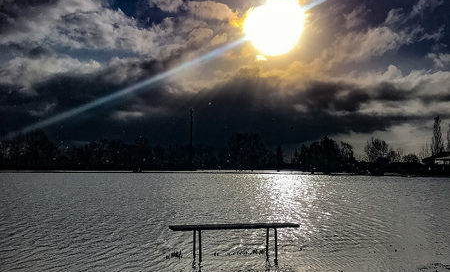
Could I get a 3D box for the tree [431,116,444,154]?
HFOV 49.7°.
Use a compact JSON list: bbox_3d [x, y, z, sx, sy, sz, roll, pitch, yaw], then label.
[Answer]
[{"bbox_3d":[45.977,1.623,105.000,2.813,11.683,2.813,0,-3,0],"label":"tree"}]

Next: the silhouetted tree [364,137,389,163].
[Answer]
[{"bbox_3d":[31.218,3.606,100.000,4.945,7.006,4.945,0,-3,0],"label":"silhouetted tree"}]

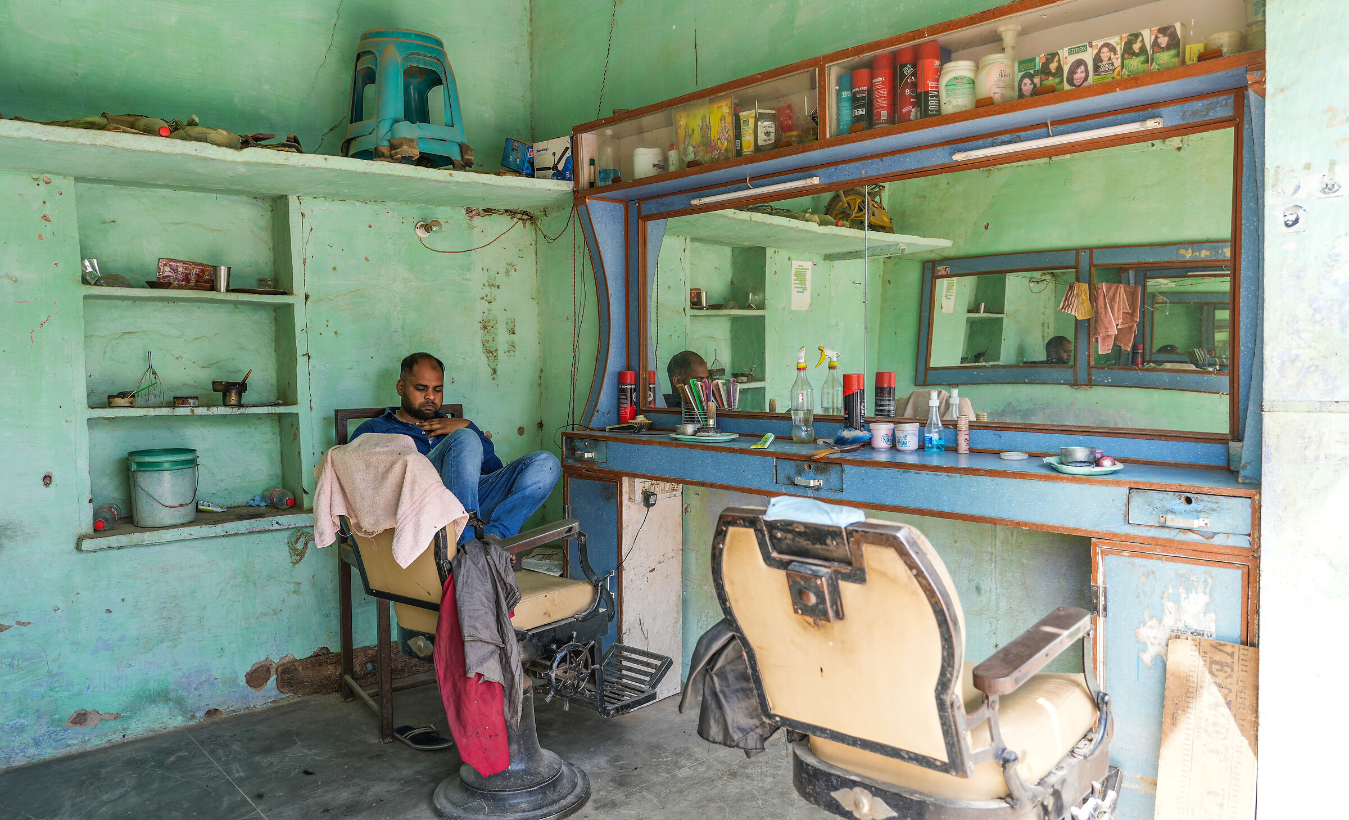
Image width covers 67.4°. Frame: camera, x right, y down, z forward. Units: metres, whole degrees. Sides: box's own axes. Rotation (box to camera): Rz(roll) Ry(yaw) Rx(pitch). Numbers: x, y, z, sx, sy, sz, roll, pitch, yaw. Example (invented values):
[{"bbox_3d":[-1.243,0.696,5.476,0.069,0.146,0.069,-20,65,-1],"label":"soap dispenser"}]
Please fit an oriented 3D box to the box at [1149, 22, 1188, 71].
[{"bbox_3d":[1.108,-0.799,2.268,0.037,0.111,0.064,-4,5,-43],"label":"box"}]

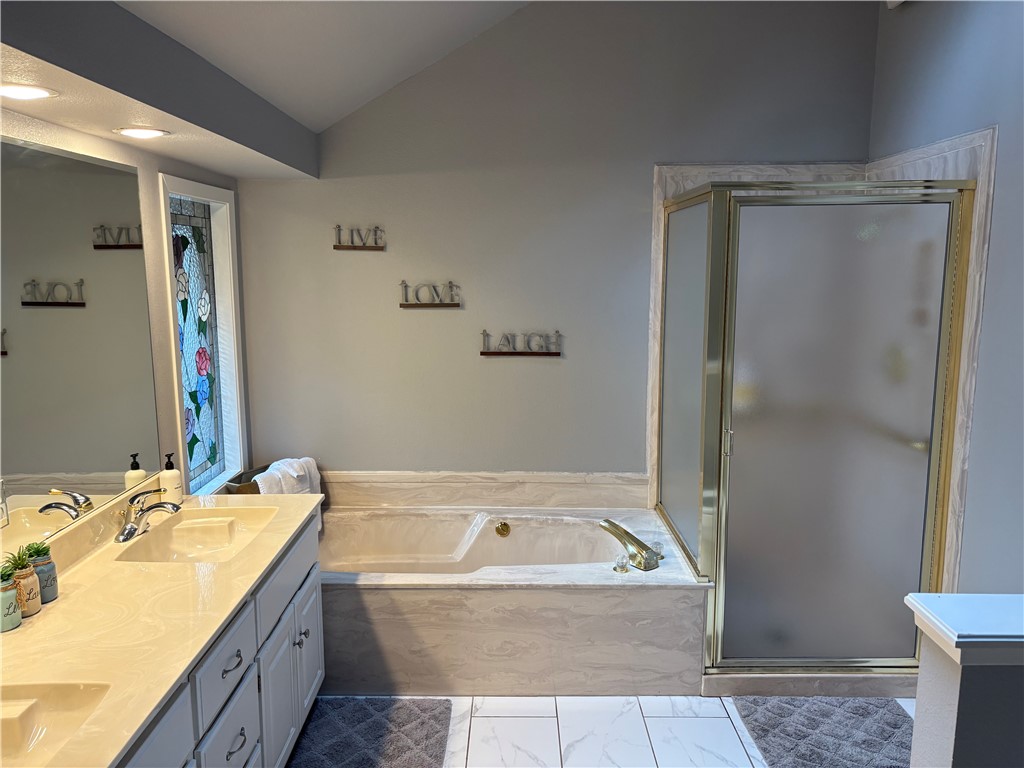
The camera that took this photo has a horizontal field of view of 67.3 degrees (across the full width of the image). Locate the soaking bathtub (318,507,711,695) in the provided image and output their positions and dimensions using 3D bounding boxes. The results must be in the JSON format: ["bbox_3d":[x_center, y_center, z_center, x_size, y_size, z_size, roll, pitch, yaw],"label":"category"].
[{"bbox_3d":[-0.205,0.876,3.236,1.844,0.455,0.843,0,9,1],"label":"soaking bathtub"}]

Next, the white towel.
[{"bbox_3d":[-0.914,0.448,3.144,0.250,0.270,0.240,0,9,1],"label":"white towel"}]

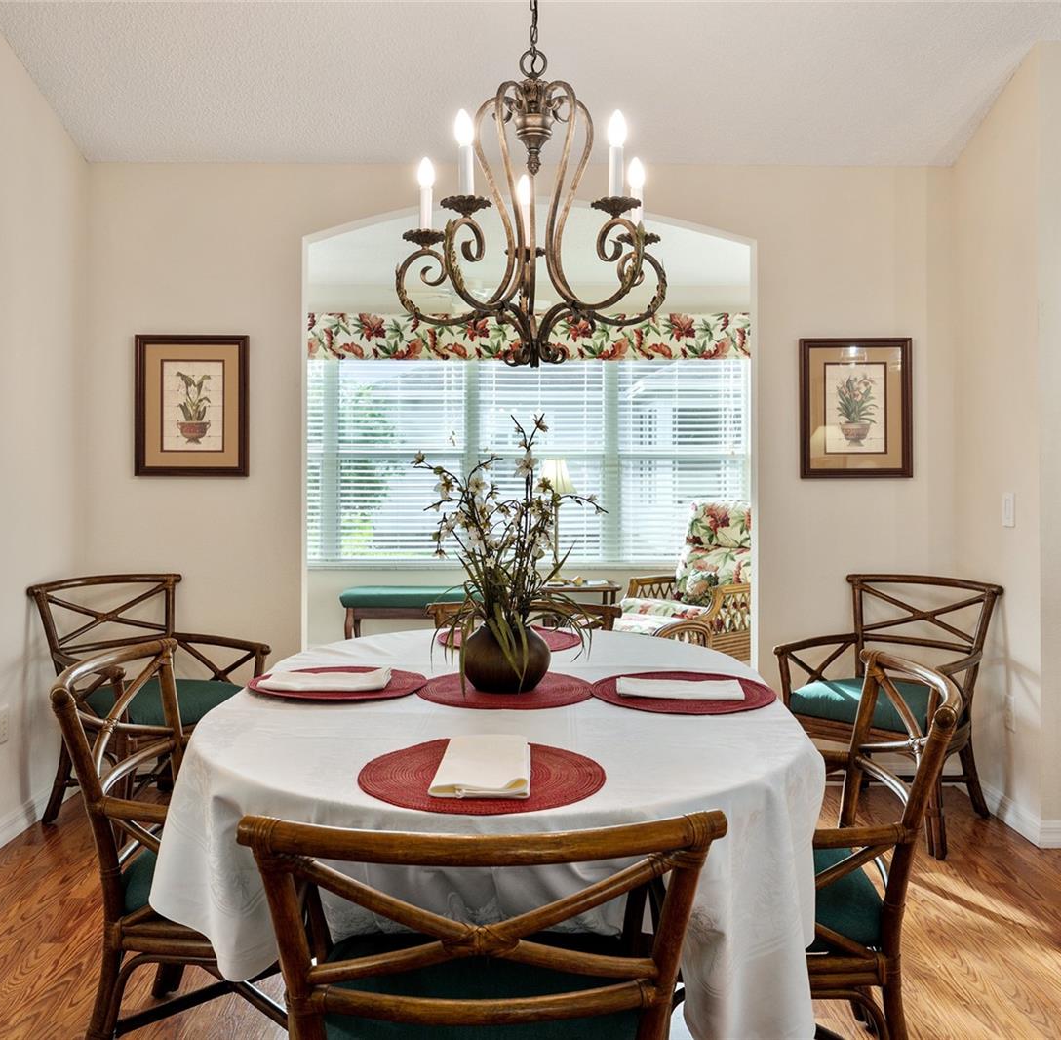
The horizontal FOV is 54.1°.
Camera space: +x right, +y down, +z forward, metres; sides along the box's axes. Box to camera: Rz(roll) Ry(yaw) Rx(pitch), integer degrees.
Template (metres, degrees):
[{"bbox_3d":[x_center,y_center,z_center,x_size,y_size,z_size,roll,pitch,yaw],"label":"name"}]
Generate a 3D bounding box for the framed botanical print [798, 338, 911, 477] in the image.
[{"bbox_3d":[1.275,-0.436,4.070,0.440,0.553,0.030,0,2,0],"label":"framed botanical print"}]

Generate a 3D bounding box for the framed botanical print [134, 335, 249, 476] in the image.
[{"bbox_3d":[-1.320,-0.445,4.060,0.447,0.555,0.030,0,2,0],"label":"framed botanical print"}]

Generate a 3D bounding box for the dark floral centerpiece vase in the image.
[{"bbox_3d":[-0.050,0.074,2.400,0.420,0.630,0.380,0,2,0],"label":"dark floral centerpiece vase"}]

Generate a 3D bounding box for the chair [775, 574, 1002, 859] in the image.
[{"bbox_3d":[1.295,0.650,3.735,0.590,0.830,0.640,2,3,37],"label":"chair"}]

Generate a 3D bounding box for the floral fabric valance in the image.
[{"bbox_3d":[-0.020,-1.180,6.700,3.000,0.315,0.120,0,2,0],"label":"floral fabric valance"}]

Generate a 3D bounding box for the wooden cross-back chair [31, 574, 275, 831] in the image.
[{"bbox_3d":[-1.374,0.647,3.703,0.630,0.840,0.600,2,3,38],"label":"wooden cross-back chair"}]

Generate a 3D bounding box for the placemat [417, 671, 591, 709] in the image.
[{"bbox_3d":[-0.055,0.388,2.370,0.398,0.012,0.398,0,2,0],"label":"placemat"}]

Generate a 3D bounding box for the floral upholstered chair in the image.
[{"bbox_3d":[0.990,0.430,5.950,0.970,1.060,0.760,-2,3,-38],"label":"floral upholstered chair"}]

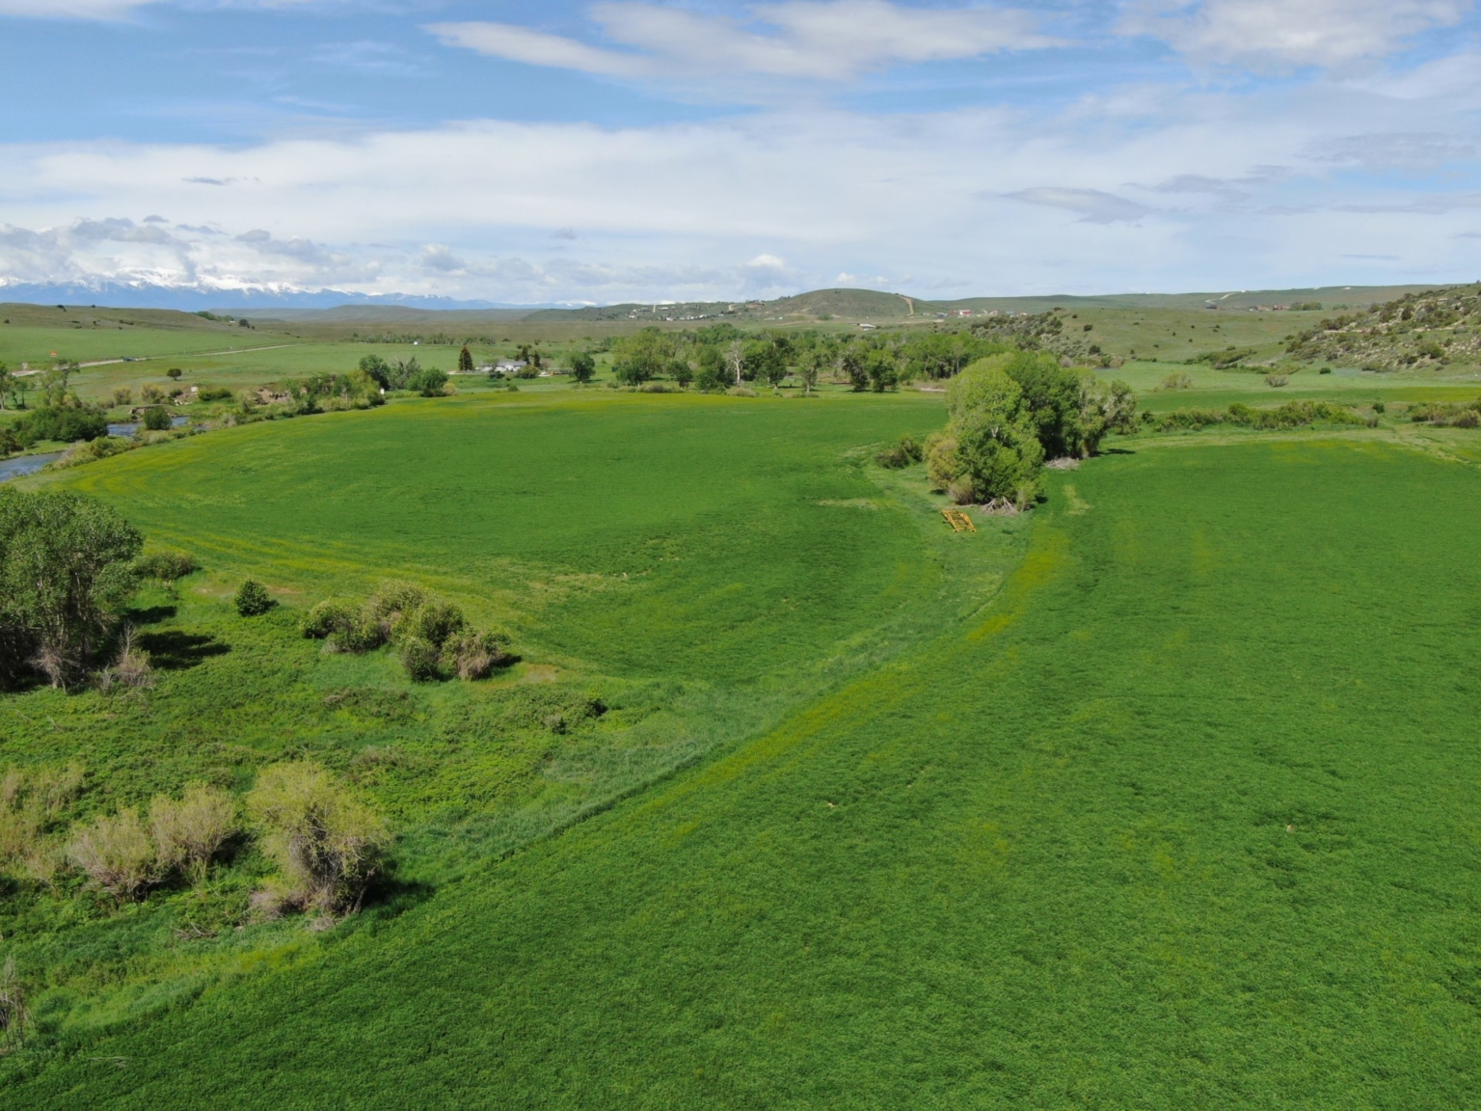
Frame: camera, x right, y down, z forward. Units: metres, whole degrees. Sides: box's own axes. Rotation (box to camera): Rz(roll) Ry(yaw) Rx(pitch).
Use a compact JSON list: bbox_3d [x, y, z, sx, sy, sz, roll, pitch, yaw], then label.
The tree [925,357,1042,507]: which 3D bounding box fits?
[{"bbox_3d":[30.743,-15.480,172.000,14.500,18.000,14.000,2,10,10],"label":"tree"}]

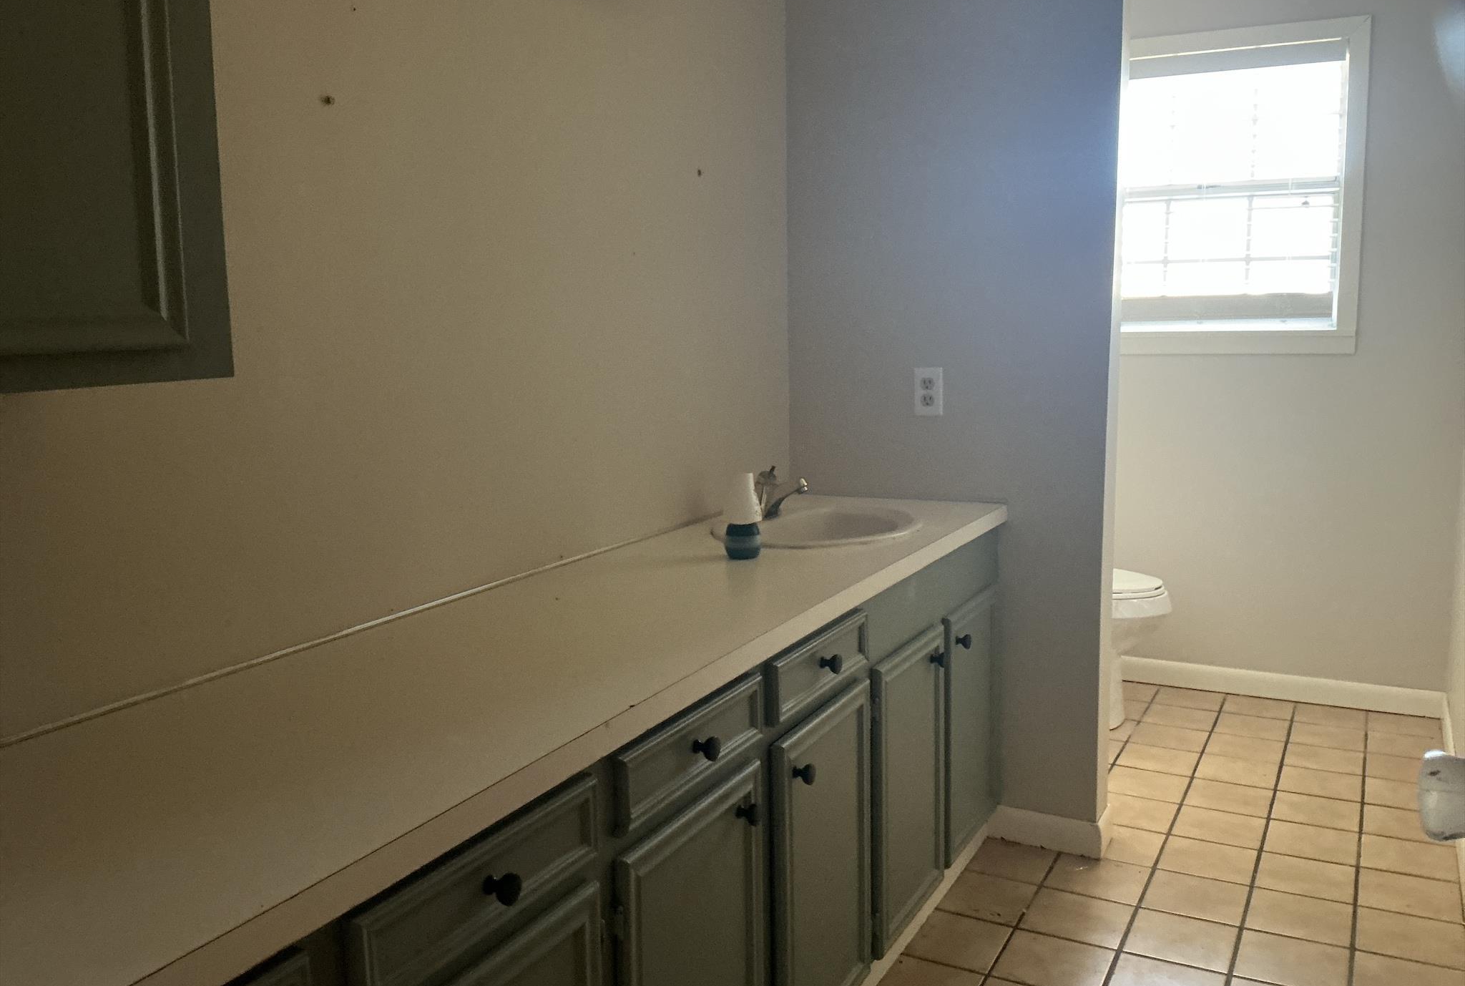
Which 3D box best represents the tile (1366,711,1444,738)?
[{"bbox_3d":[2.062,0.714,3.626,0.199,0.009,0.199,3,9,29],"label":"tile"}]

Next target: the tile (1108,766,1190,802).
[{"bbox_3d":[1.132,0.801,3.237,0.200,0.010,0.195,3,10,29],"label":"tile"}]

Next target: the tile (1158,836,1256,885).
[{"bbox_3d":[1.113,0.860,2.770,0.196,0.010,0.198,3,9,29],"label":"tile"}]

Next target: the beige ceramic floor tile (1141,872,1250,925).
[{"bbox_3d":[1.025,0.899,2.622,0.200,0.010,0.195,3,10,29],"label":"beige ceramic floor tile"}]

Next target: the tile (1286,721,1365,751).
[{"bbox_3d":[1.783,0.733,3.551,0.199,0.009,0.199,3,9,29],"label":"tile"}]

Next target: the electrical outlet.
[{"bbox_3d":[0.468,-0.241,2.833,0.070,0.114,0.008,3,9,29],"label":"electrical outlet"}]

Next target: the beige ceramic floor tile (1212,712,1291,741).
[{"bbox_3d":[1.609,0.727,3.662,0.196,0.010,0.198,3,9,29],"label":"beige ceramic floor tile"}]

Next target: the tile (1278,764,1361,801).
[{"bbox_3d":[1.591,0.790,3.206,0.196,0.010,0.198,3,9,29],"label":"tile"}]

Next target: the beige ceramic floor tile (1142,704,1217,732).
[{"bbox_3d":[1.433,0.719,3.787,0.199,0.010,0.198,3,10,29],"label":"beige ceramic floor tile"}]

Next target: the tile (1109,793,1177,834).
[{"bbox_3d":[1.041,0.834,3.085,0.199,0.010,0.198,3,10,29],"label":"tile"}]

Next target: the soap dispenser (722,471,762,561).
[{"bbox_3d":[0.019,0.044,2.293,0.079,0.162,0.079,-2,9,0],"label":"soap dispenser"}]

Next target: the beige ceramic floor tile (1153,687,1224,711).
[{"bbox_3d":[1.517,0.688,3.926,0.199,0.009,0.199,3,9,29],"label":"beige ceramic floor tile"}]

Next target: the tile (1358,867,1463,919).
[{"bbox_3d":[1.483,0.887,2.593,0.194,0.010,0.195,3,10,29],"label":"tile"}]

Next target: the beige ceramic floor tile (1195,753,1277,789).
[{"bbox_3d":[1.411,0.780,3.305,0.196,0.010,0.198,3,9,29],"label":"beige ceramic floor tile"}]

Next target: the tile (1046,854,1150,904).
[{"bbox_3d":[0.834,0.876,2.691,0.196,0.010,0.198,3,9,29],"label":"tile"}]

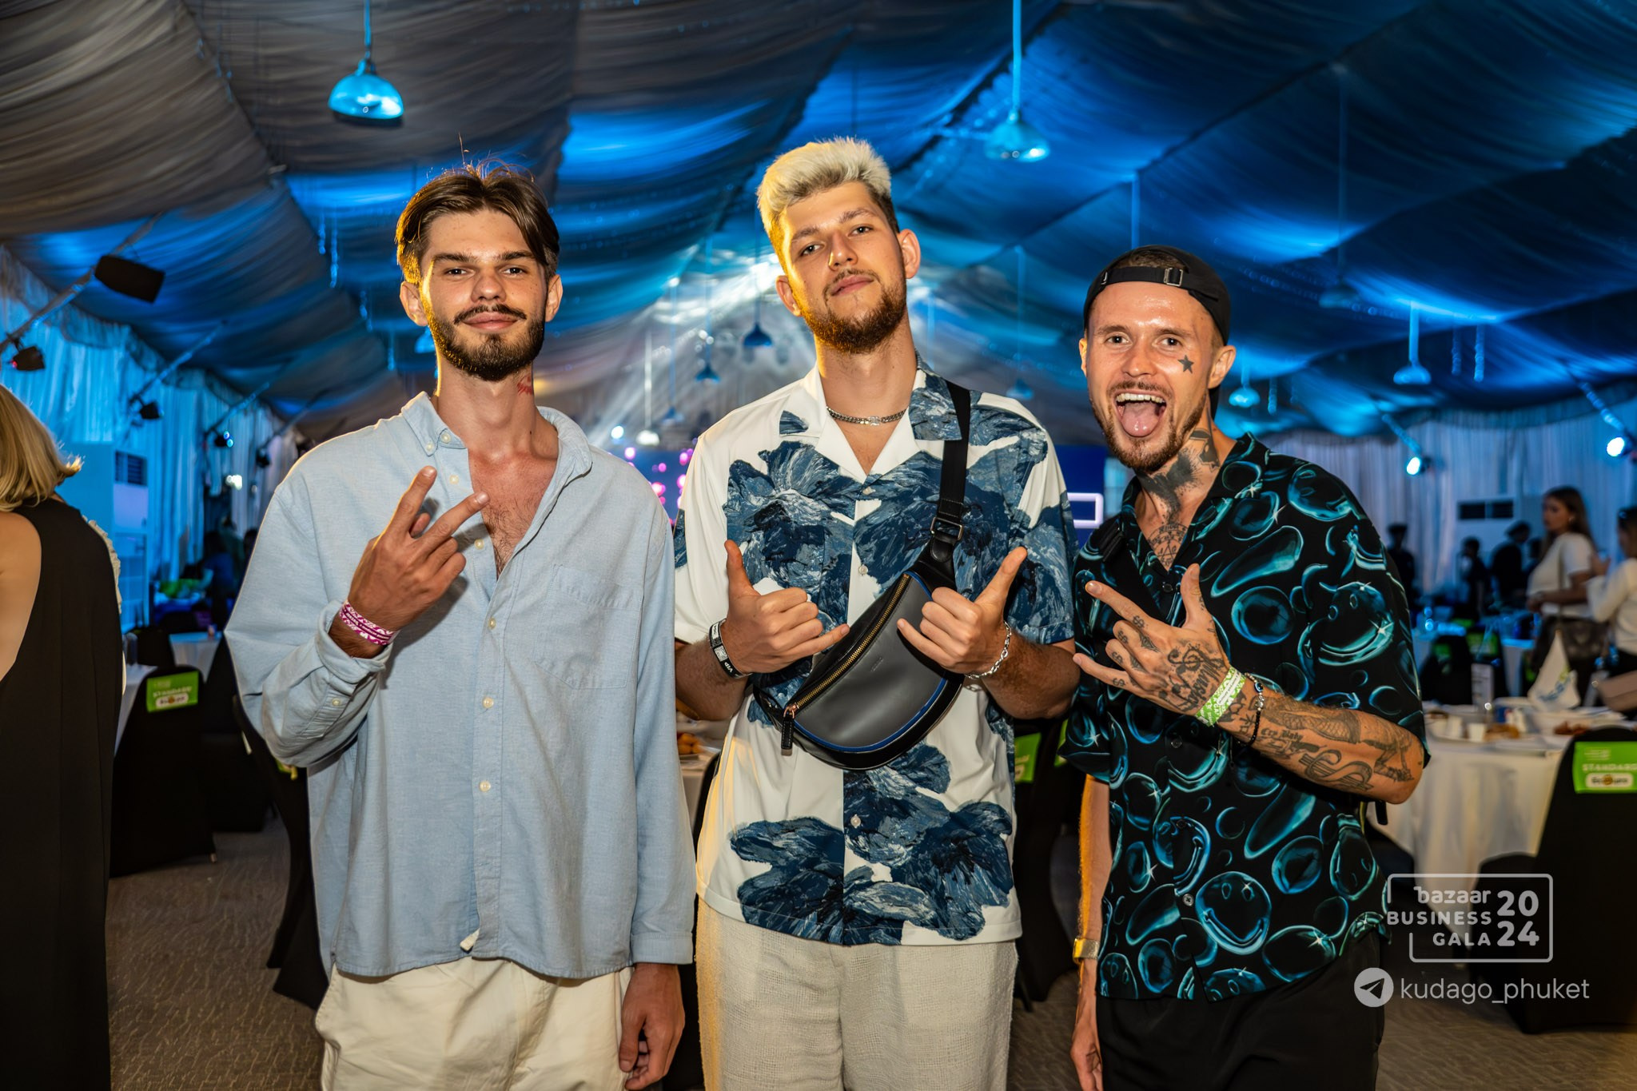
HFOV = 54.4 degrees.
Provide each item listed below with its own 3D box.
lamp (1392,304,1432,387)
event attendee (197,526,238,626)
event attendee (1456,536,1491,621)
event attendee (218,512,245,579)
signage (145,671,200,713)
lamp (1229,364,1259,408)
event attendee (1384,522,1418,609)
[{"bbox_3d":[7.470,-2.516,20.000,0.460,1.000,0.460,0,0,0],"label":"lamp"},{"bbox_3d":[-6.402,0.633,17.000,0.500,1.590,0.480,0,0,30],"label":"event attendee"},{"bbox_3d":[8.223,0.655,20.000,0.420,1.550,0.460,0,0,-24],"label":"event attendee"},{"bbox_3d":[-6.641,0.531,18.000,0.400,1.800,0.470,0,0,-12],"label":"event attendee"},{"bbox_3d":[-2.859,0.649,7.050,0.220,0.155,0.015,0,0,-38],"label":"signage"},{"bbox_3d":[6.477,-2.422,24.200,0.460,0.680,0.460,0,0,0],"label":"lamp"},{"bbox_3d":[7.416,0.572,20.300,0.500,1.720,0.340,0,0,18],"label":"event attendee"}]

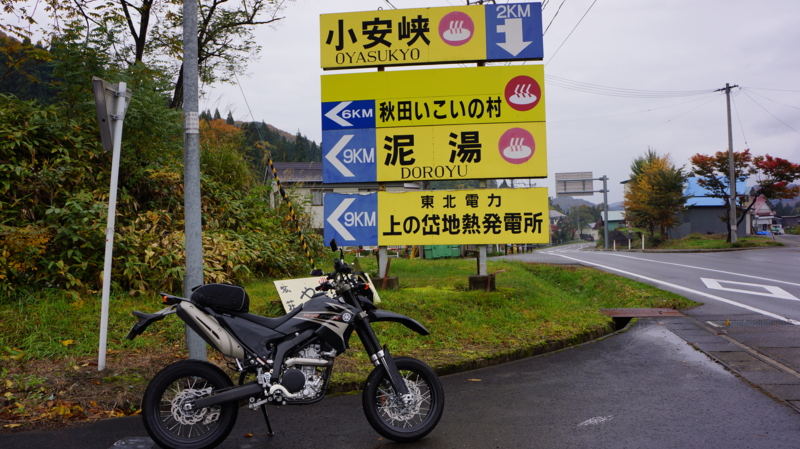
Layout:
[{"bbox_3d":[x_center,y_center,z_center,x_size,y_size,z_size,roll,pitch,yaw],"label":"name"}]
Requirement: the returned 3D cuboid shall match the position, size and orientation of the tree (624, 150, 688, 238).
[{"bbox_3d":[22.265,-2.647,54.000,5.200,7.500,5.000,-2,-1,22],"label":"tree"}]

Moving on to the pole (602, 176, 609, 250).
[{"bbox_3d":[18.316,-1.026,55.500,0.350,6.600,0.350,-1,-1,0],"label":"pole"}]

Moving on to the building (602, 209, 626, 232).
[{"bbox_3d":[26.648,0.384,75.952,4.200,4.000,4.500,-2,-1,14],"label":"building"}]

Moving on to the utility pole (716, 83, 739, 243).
[{"bbox_3d":[22.246,-4.118,42.000,1.600,10.800,0.400,-2,-2,37],"label":"utility pole"}]

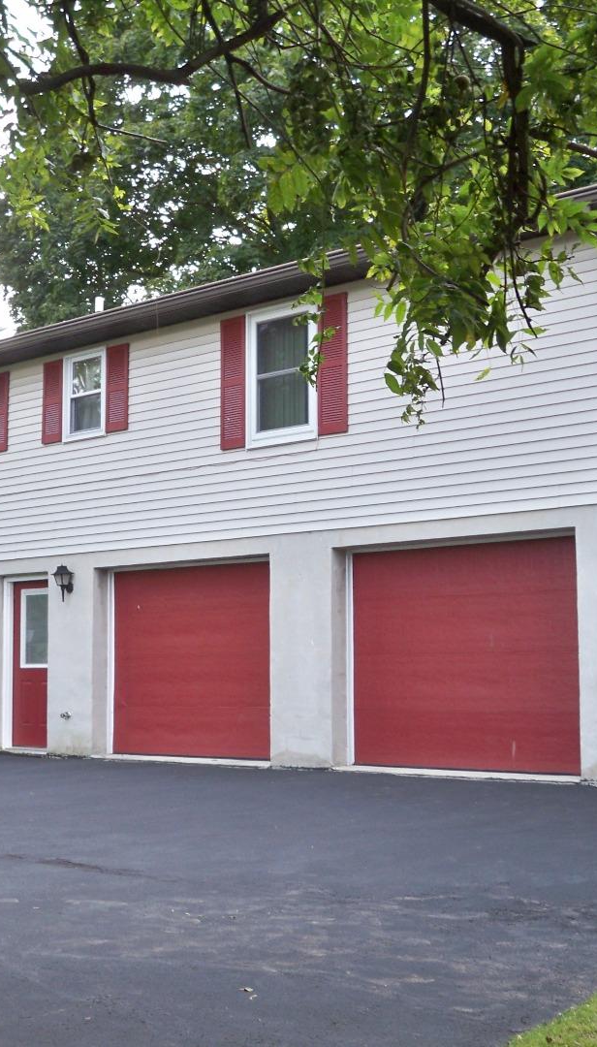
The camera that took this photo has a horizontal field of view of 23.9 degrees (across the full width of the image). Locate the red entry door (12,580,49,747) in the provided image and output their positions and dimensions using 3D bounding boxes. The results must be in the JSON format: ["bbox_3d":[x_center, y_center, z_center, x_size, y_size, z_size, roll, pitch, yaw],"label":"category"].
[{"bbox_3d":[-3.209,1.711,17.174,0.860,2.030,0.060,-6,-8,40],"label":"red entry door"}]

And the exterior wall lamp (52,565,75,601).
[{"bbox_3d":[-2.737,0.699,16.438,0.230,0.440,0.250,-6,-8,40],"label":"exterior wall lamp"}]

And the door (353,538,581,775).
[{"bbox_3d":[1.549,1.245,13.205,2.680,2.120,0.080,-6,-8,40],"label":"door"}]

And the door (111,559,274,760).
[{"bbox_3d":[-1.141,1.518,15.501,2.680,2.110,0.080,-6,-8,40],"label":"door"}]

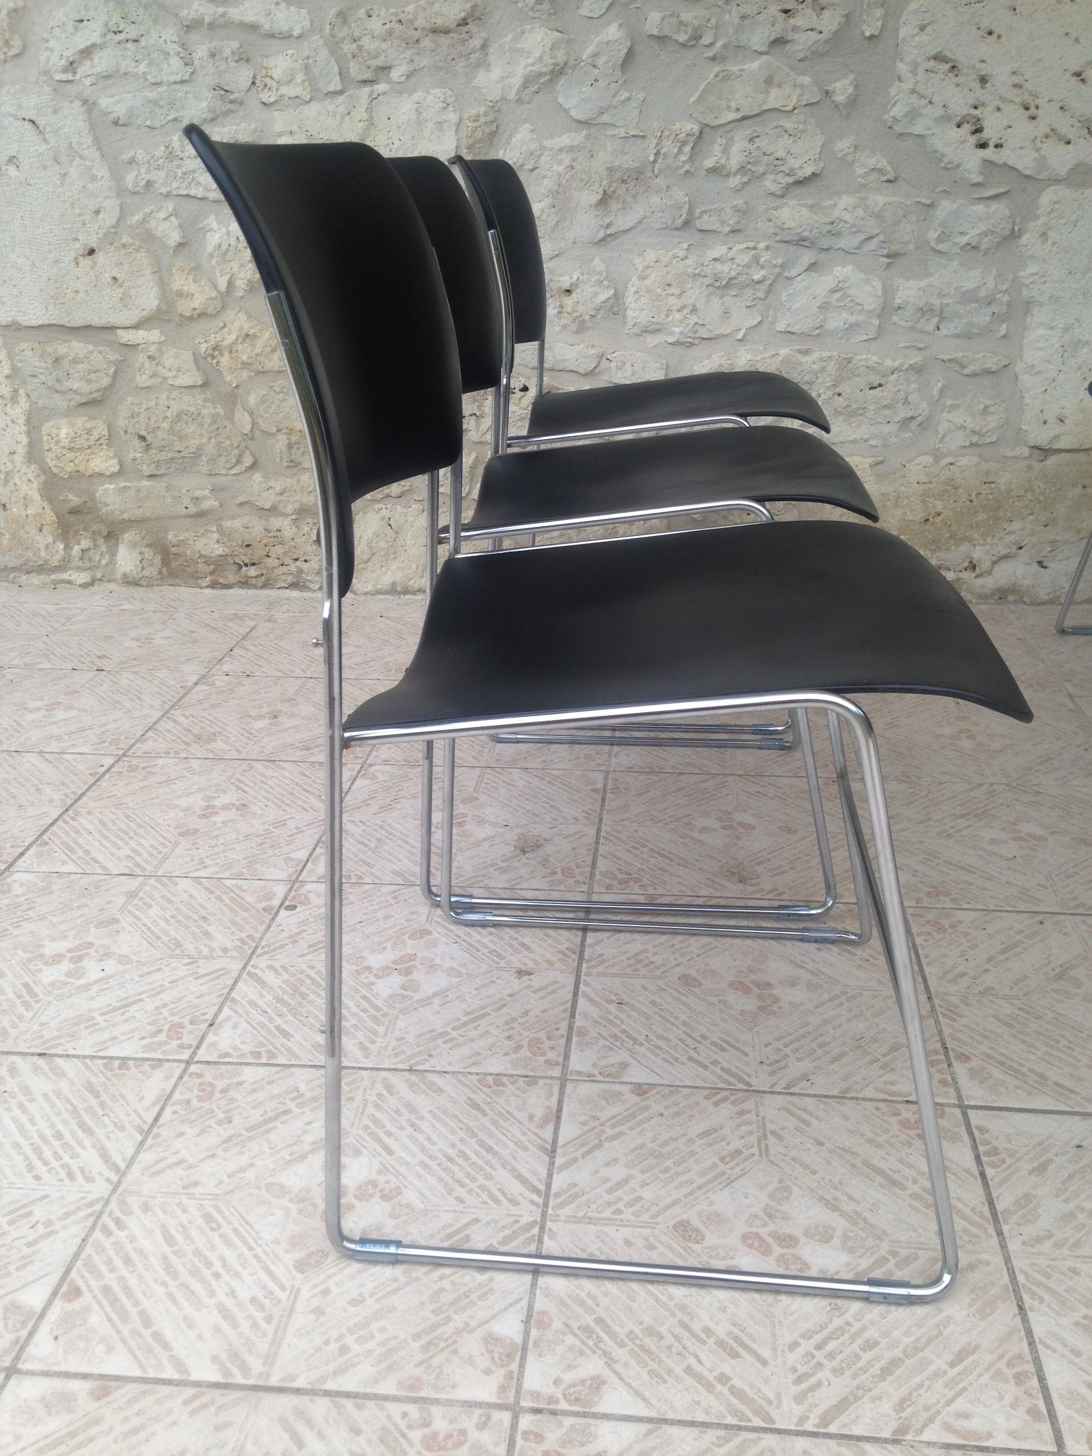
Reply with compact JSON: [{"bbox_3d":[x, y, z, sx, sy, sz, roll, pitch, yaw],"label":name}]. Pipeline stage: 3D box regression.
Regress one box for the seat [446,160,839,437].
[{"bbox_3d":[0.125,-0.622,1.988,0.530,0.357,0.480,2,21,6],"label":"seat"}]

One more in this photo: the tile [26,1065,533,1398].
[{"bbox_3d":[-0.168,0.367,1.053,0.329,0.010,0.338,2,21,6],"label":"tile"}]

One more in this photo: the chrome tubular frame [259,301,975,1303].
[{"bbox_3d":[0.086,-0.011,1.082,0.455,0.668,0.500,2,21,6],"label":"chrome tubular frame"}]

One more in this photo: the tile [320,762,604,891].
[{"bbox_3d":[-0.098,0.119,1.688,0.329,0.010,0.338,2,21,6],"label":"tile"}]

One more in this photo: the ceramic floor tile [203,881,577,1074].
[{"bbox_3d":[-0.133,0.243,1.371,0.329,0.010,0.338,2,21,6],"label":"ceramic floor tile"}]

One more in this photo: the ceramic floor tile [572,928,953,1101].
[{"bbox_3d":[0.199,0.253,1.337,0.329,0.010,0.338,2,21,6],"label":"ceramic floor tile"}]

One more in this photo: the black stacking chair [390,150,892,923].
[{"bbox_3d":[0.066,-0.243,1.562,0.540,0.752,0.500,2,21,6],"label":"black stacking chair"}]

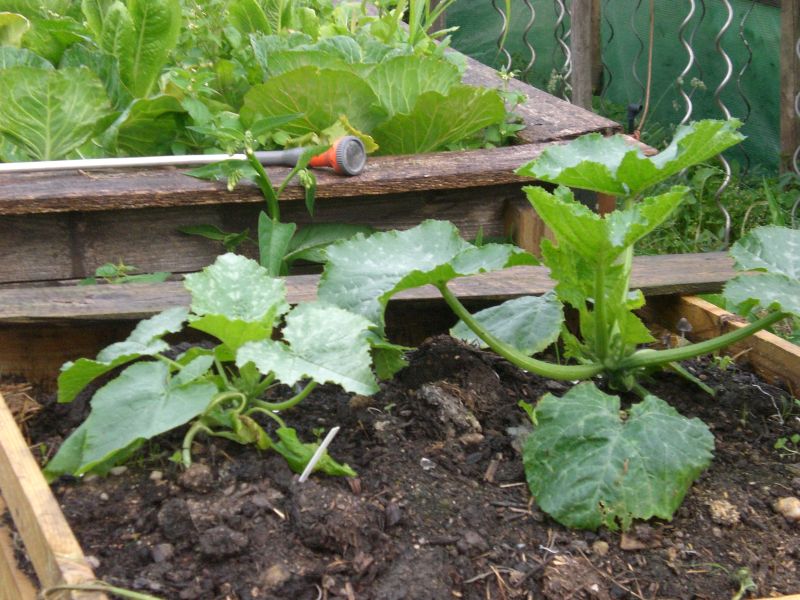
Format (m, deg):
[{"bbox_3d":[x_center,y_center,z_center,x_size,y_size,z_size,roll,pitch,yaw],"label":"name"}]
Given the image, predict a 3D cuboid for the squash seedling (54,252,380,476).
[{"bbox_3d":[-0.247,0.065,2.360,0.430,0.215,0.400,0,18,0],"label":"squash seedling"}]

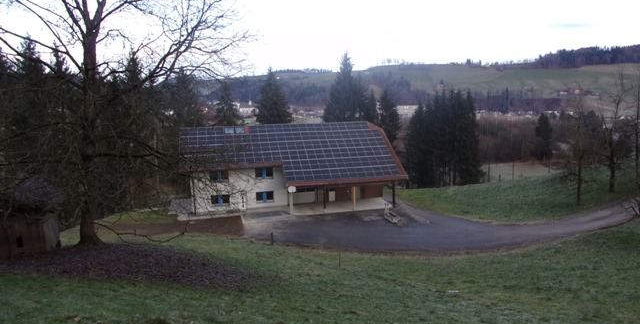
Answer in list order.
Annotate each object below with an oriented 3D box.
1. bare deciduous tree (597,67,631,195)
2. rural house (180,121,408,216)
[{"bbox_3d":[29.298,-3.188,46.138,3.200,12.600,3.200,-1,8,0],"label":"bare deciduous tree"},{"bbox_3d":[-4.020,0.080,56.882,25.050,9.480,15.900,-3,8,-14],"label":"rural house"}]

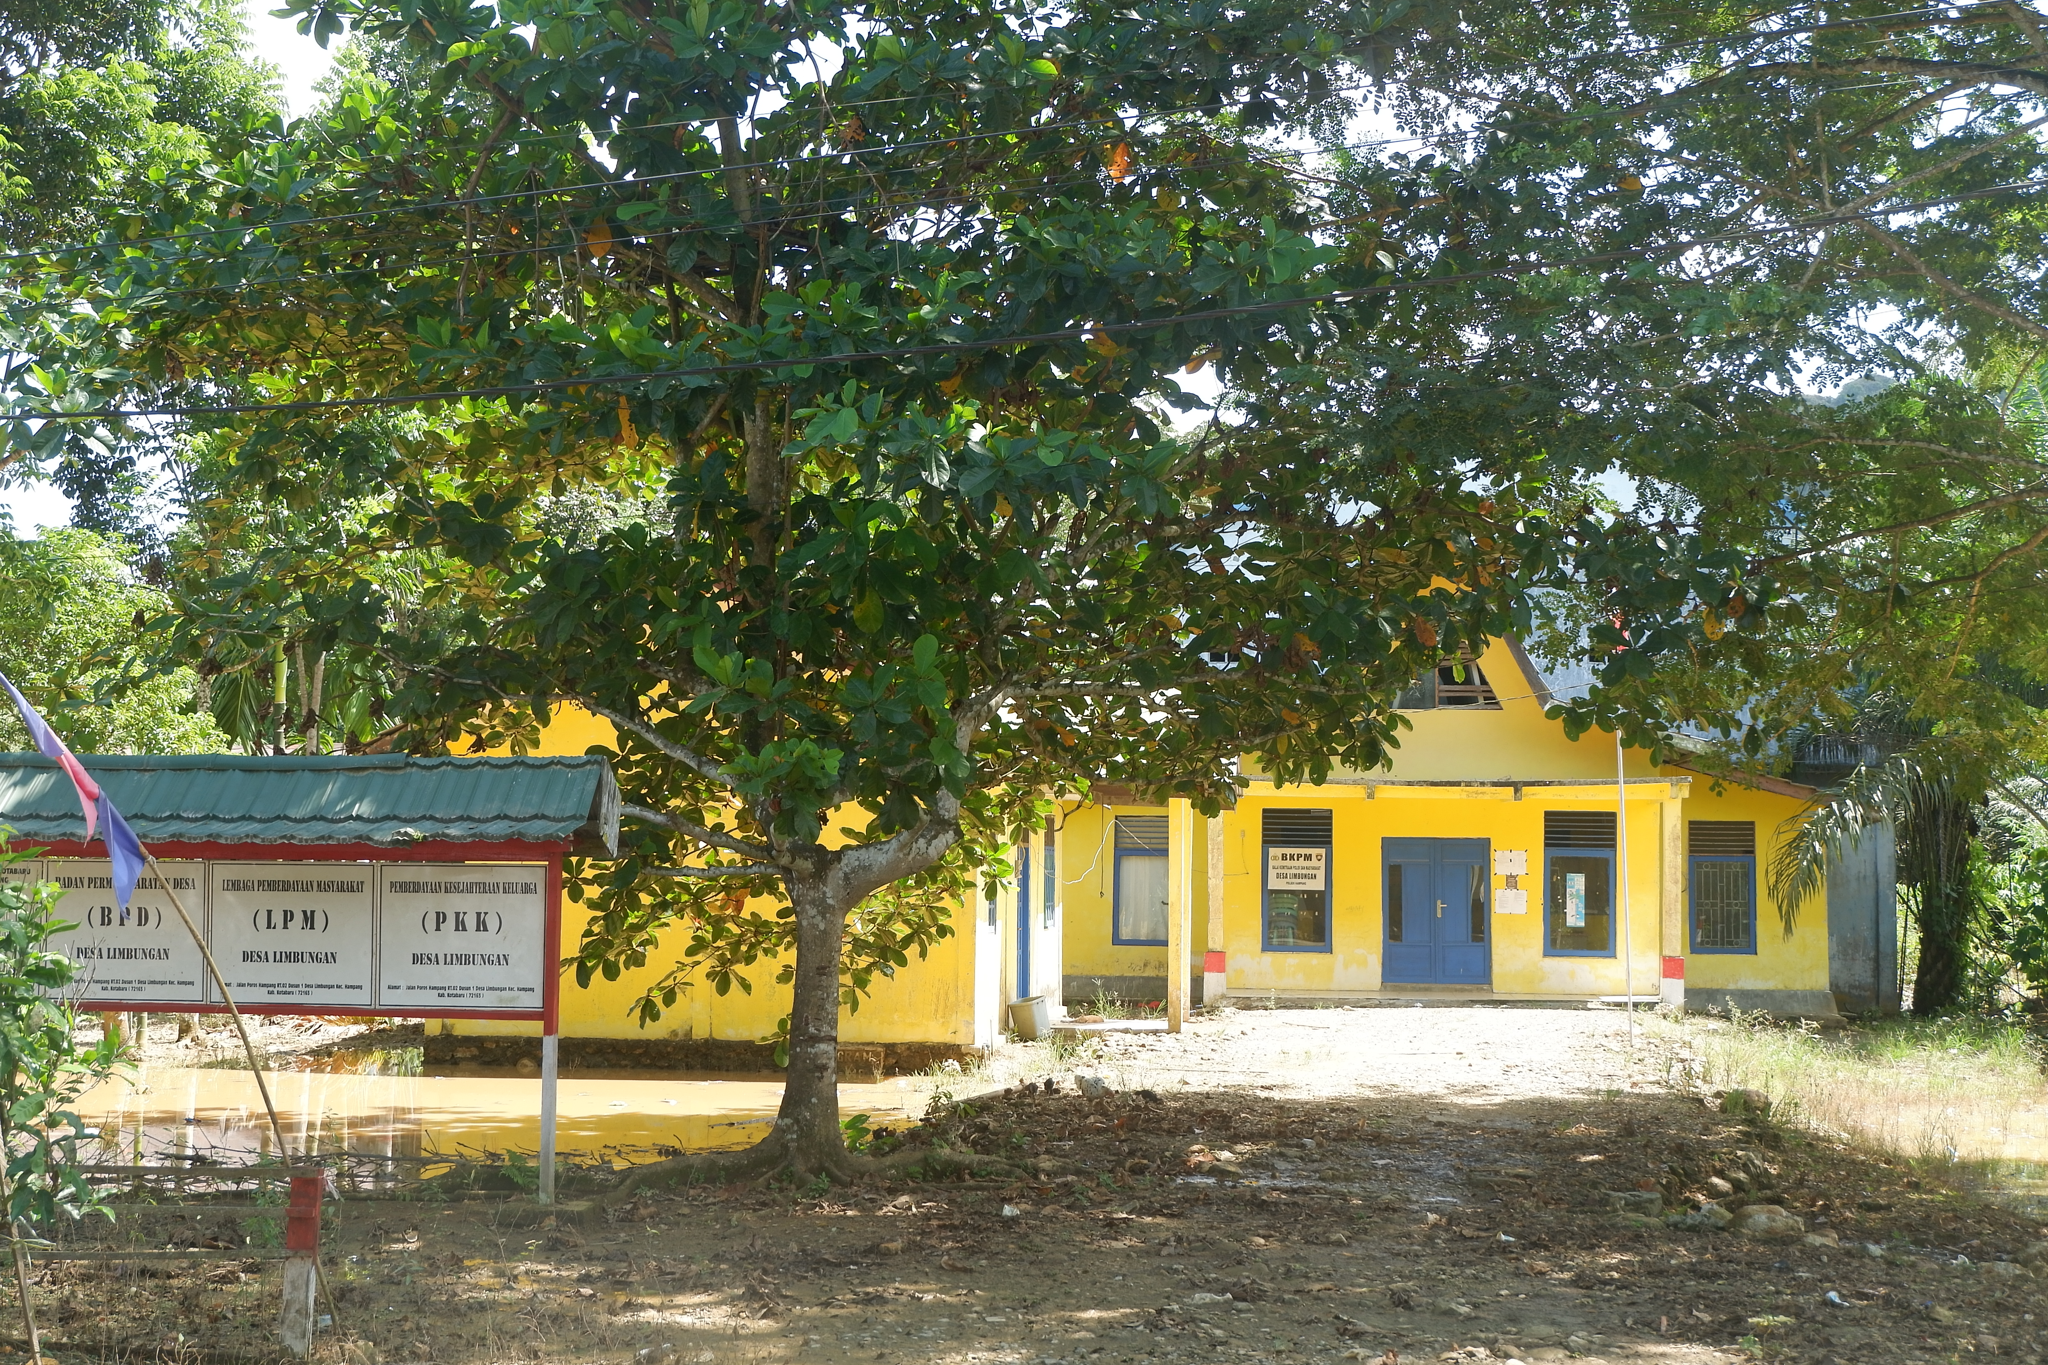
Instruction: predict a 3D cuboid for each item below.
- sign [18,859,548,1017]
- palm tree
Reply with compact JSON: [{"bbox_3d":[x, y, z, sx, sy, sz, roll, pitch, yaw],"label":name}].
[{"bbox_3d":[-5.250,1.784,16.779,4.020,1.090,0.100,0,-4,8],"label":"sign"},{"bbox_3d":[12.268,2.777,34.400,2.950,3.900,2.700,-1,-4,20],"label":"palm tree"}]

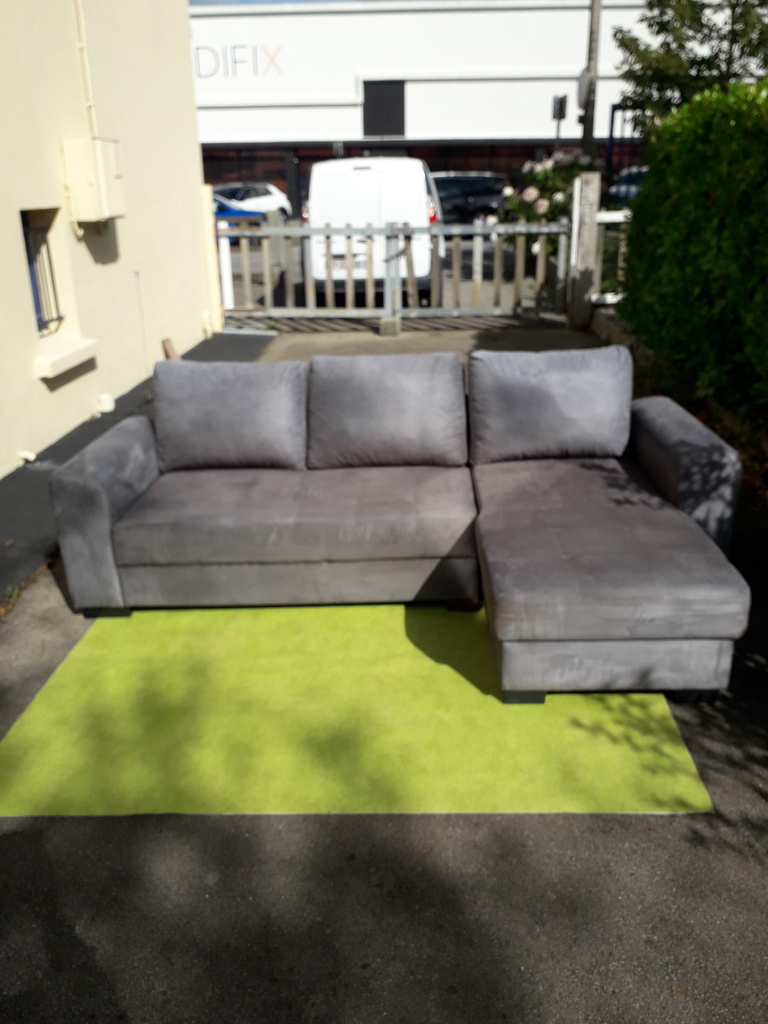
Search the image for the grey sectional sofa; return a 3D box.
[{"bbox_3d":[0.069,-0.069,3.091,2.510,0.850,1.600,0,23,1],"label":"grey sectional sofa"}]

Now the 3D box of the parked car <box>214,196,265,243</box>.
[{"bbox_3d":[-4.745,-7.915,21.270,4.100,1.480,1.770,1,23,4],"label":"parked car"}]

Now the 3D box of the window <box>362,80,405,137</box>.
[{"bbox_3d":[-0.012,-16.565,32.749,1.720,2.050,0.120,0,23,3],"label":"window"}]

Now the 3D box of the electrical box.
[{"bbox_3d":[-1.981,-2.281,5.510,0.215,0.500,0.410,1,23,4],"label":"electrical box"}]

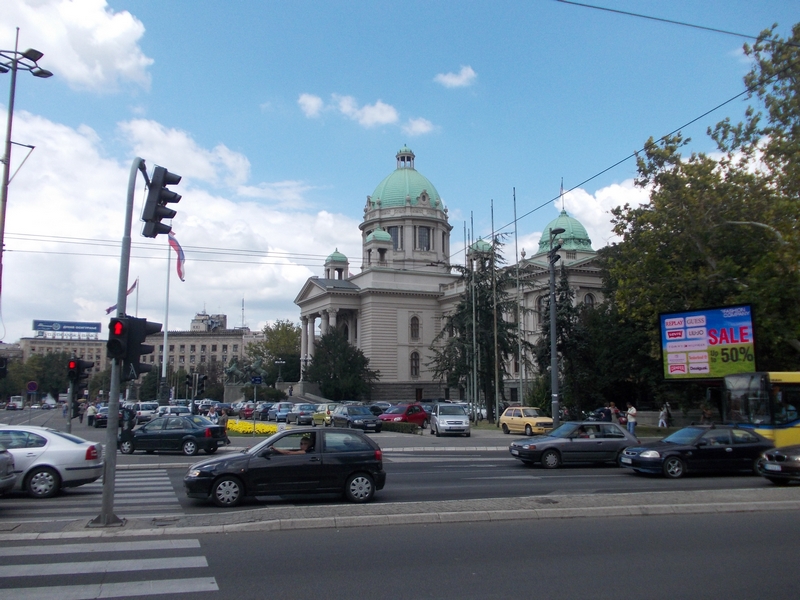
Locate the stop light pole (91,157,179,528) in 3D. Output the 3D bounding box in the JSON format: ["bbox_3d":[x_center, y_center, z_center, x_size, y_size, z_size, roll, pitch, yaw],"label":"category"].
[{"bbox_3d":[-4.223,0.503,10.336,1.220,5.850,0.750,2,-9,-8],"label":"stop light pole"}]

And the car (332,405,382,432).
[{"bbox_3d":[-2.408,6.501,35.433,1.710,1.420,4.350,4,-10,-23],"label":"car"}]

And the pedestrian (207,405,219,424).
[{"bbox_3d":[-8.409,5.649,28.990,0.500,1.660,0.360,3,-9,-20],"label":"pedestrian"}]

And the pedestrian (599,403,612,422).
[{"bbox_3d":[10.611,6.139,33.258,0.480,1.720,0.520,2,-9,-12],"label":"pedestrian"}]

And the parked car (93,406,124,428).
[{"bbox_3d":[-21.063,8.470,46.804,1.740,1.420,4.450,5,-10,-27],"label":"parked car"}]

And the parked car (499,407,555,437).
[{"bbox_3d":[6.669,6.371,33.952,1.550,1.390,3.490,5,-10,-27],"label":"parked car"}]

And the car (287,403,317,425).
[{"bbox_3d":[-7.157,8.479,48.117,1.700,1.450,4.200,4,-9,-26],"label":"car"}]

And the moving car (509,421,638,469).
[{"bbox_3d":[5.313,4.417,19.876,4.000,1.390,1.670,2,-9,-11],"label":"moving car"}]

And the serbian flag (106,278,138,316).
[{"bbox_3d":[-53.073,-0.678,122.849,6.260,6.920,0.900,2,-9,-17],"label":"serbian flag"}]

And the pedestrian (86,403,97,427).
[{"bbox_3d":[-22.218,8.262,46.710,0.600,1.680,0.420,3,-9,-20],"label":"pedestrian"}]

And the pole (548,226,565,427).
[{"bbox_3d":[6.949,1.434,27.991,0.700,9.460,0.400,-2,-9,14],"label":"pole"}]

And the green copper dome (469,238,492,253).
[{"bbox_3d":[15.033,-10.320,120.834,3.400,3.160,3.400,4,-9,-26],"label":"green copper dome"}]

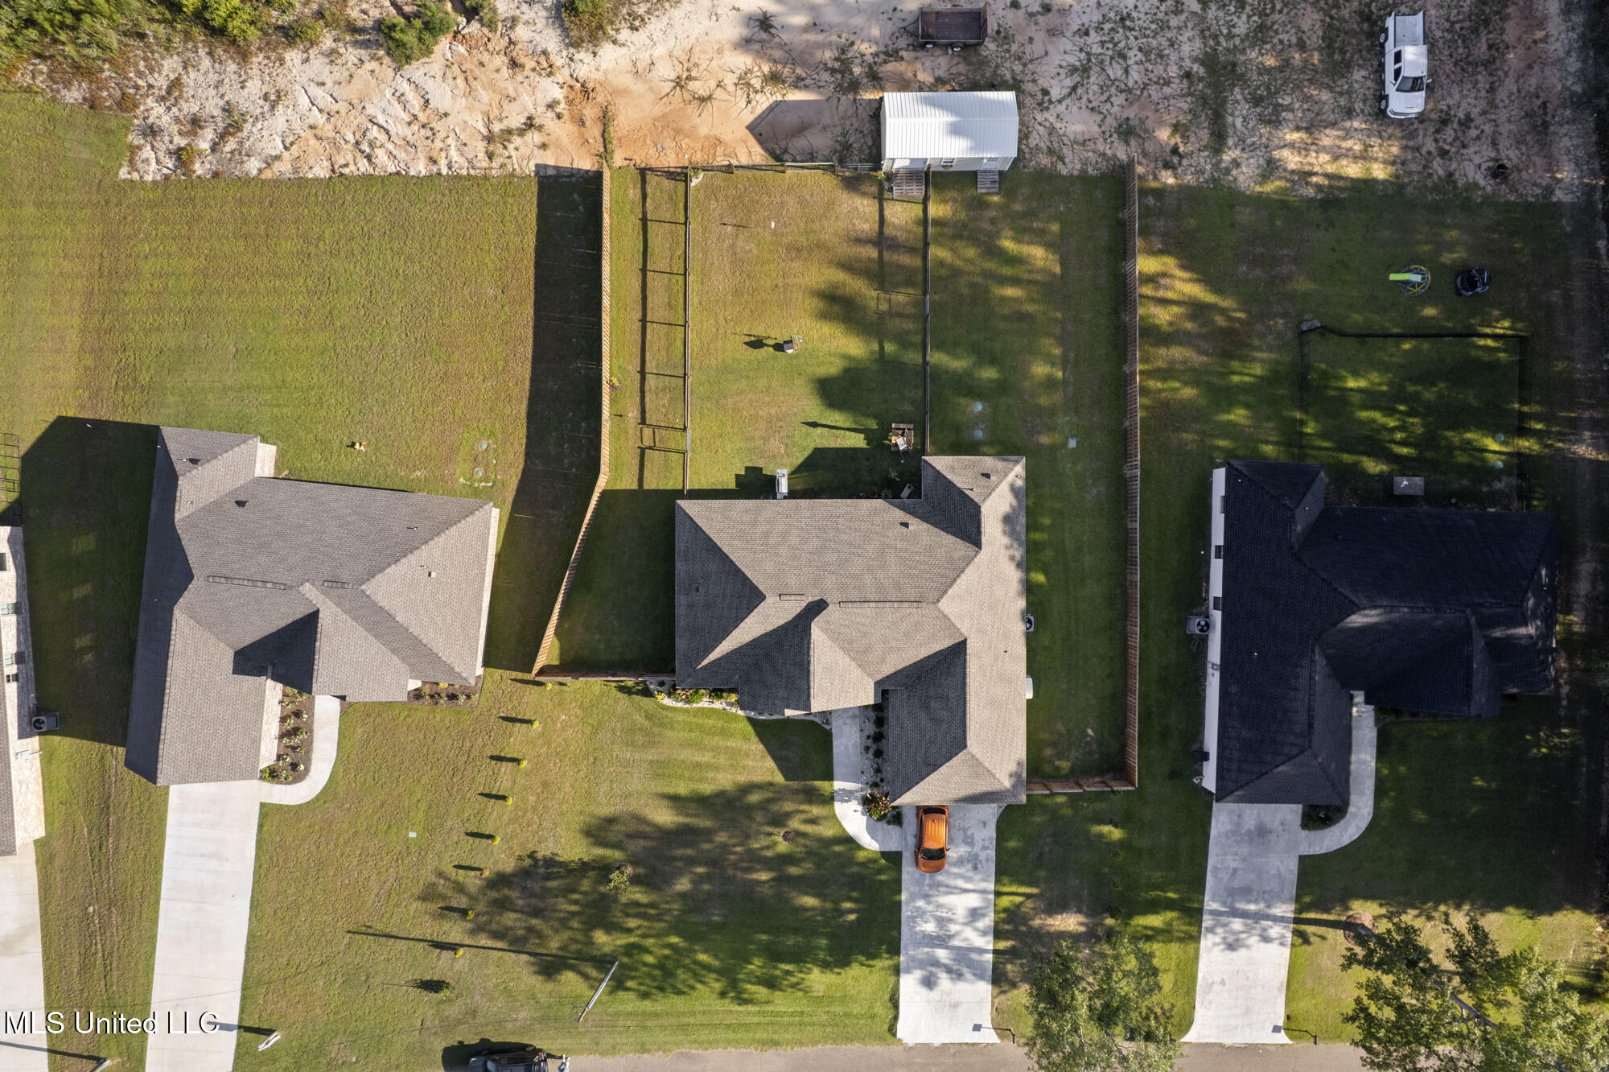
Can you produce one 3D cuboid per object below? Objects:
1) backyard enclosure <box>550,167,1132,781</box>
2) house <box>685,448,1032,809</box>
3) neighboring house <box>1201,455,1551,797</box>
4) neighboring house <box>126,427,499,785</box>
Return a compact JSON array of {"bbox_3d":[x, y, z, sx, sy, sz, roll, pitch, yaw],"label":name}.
[{"bbox_3d":[1.933,-3.469,55.509,33.500,2.000,35.200,0,90,0],"label":"backyard enclosure"},{"bbox_3d":[2.597,5.194,53.279,19.200,6.400,19.000,0,90,0],"label":"house"},{"bbox_3d":[31.947,5.333,53.279,18.600,6.400,18.800,1,90,0],"label":"neighboring house"},{"bbox_3d":[-26.932,4.292,53.279,18.700,6.400,18.700,6,90,0],"label":"neighboring house"}]

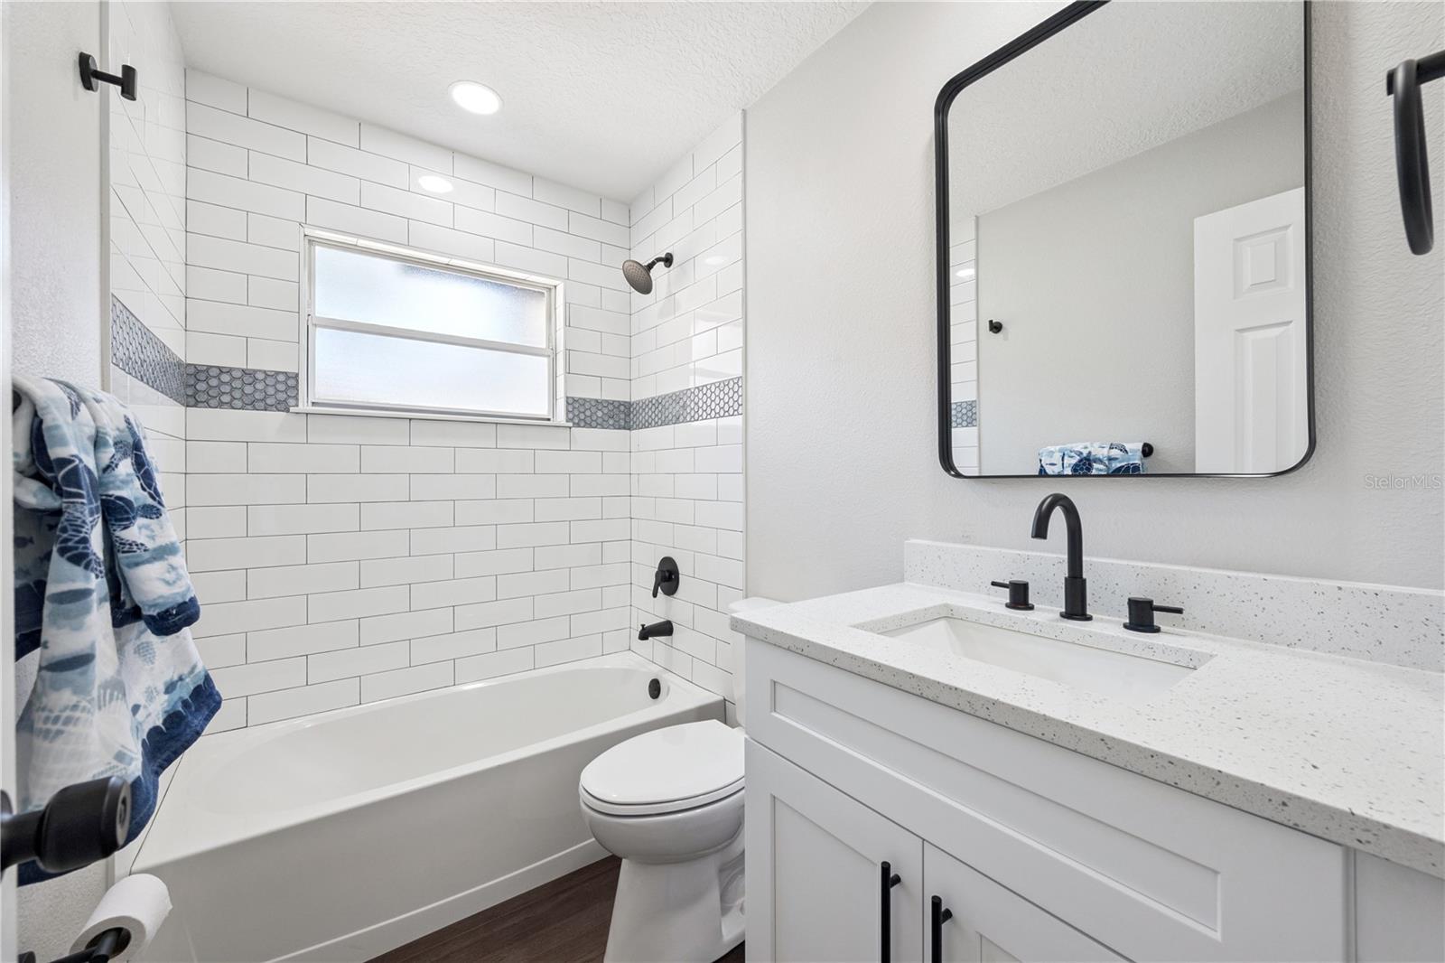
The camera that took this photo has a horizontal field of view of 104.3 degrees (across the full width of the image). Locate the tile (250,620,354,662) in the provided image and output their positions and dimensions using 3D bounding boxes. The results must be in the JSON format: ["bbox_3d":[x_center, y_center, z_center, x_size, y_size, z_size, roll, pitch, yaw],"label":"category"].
[{"bbox_3d":[-1.398,0.530,1.891,0.303,0.100,0.010,0,0,-37],"label":"tile"}]

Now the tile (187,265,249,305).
[{"bbox_3d":[-1.588,-0.615,1.766,0.142,0.099,0.009,0,0,-36],"label":"tile"}]

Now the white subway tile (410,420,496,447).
[{"bbox_3d":[-1.034,-0.179,2.169,0.303,0.099,0.009,0,0,-36],"label":"white subway tile"}]

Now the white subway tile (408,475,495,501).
[{"bbox_3d":[-1.034,0.021,2.164,0.301,0.099,0.009,0,0,-36],"label":"white subway tile"}]

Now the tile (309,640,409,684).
[{"bbox_3d":[-1.278,0.631,1.985,0.303,0.100,0.010,0,0,-36],"label":"tile"}]

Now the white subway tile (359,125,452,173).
[{"bbox_3d":[-1.165,-1.223,2.082,0.303,0.094,0.010,0,0,-36],"label":"white subway tile"}]

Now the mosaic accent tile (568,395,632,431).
[{"bbox_3d":[-0.551,-0.300,2.512,0.298,0.130,0.010,0,0,-36],"label":"mosaic accent tile"}]

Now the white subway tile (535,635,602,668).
[{"bbox_3d":[-0.662,0.729,2.434,0.303,0.096,0.010,0,0,-36],"label":"white subway tile"}]

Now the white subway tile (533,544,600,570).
[{"bbox_3d":[-0.664,0.328,2.444,0.304,0.100,0.010,0,0,-36],"label":"white subway tile"}]

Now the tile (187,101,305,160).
[{"bbox_3d":[-1.537,-1.127,1.826,0.296,0.100,0.010,0,0,-36],"label":"tile"}]

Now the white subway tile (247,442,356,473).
[{"bbox_3d":[-1.405,-0.079,1.898,0.303,0.100,0.010,0,0,-36],"label":"white subway tile"}]

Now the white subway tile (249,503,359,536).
[{"bbox_3d":[-1.409,0.126,1.907,0.304,0.100,0.010,0,0,-36],"label":"white subway tile"}]

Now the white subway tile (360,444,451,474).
[{"bbox_3d":[-1.155,-0.080,2.071,0.303,0.100,0.010,0,0,-37],"label":"white subway tile"}]

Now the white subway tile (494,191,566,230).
[{"bbox_3d":[-0.797,-1.129,2.362,0.304,0.100,0.010,0,0,-36],"label":"white subway tile"}]

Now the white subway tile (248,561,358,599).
[{"bbox_3d":[-1.401,0.328,1.896,0.303,0.099,0.009,0,0,-36],"label":"white subway tile"}]

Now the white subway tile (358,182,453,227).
[{"bbox_3d":[-1.163,-1.022,2.080,0.301,0.099,0.009,0,0,-36],"label":"white subway tile"}]

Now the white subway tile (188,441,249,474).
[{"bbox_3d":[-1.584,-0.077,1.765,0.142,0.099,0.009,0,0,-36],"label":"white subway tile"}]

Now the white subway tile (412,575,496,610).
[{"bbox_3d":[-1.032,0.428,2.163,0.303,0.100,0.010,0,0,-37],"label":"white subway tile"}]

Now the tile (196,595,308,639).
[{"bbox_3d":[-1.520,0.429,1.806,0.294,0.099,0.009,0,0,-36],"label":"tile"}]

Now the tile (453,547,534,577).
[{"bbox_3d":[-0.910,0.326,2.256,0.303,0.100,0.010,0,0,-36],"label":"tile"}]

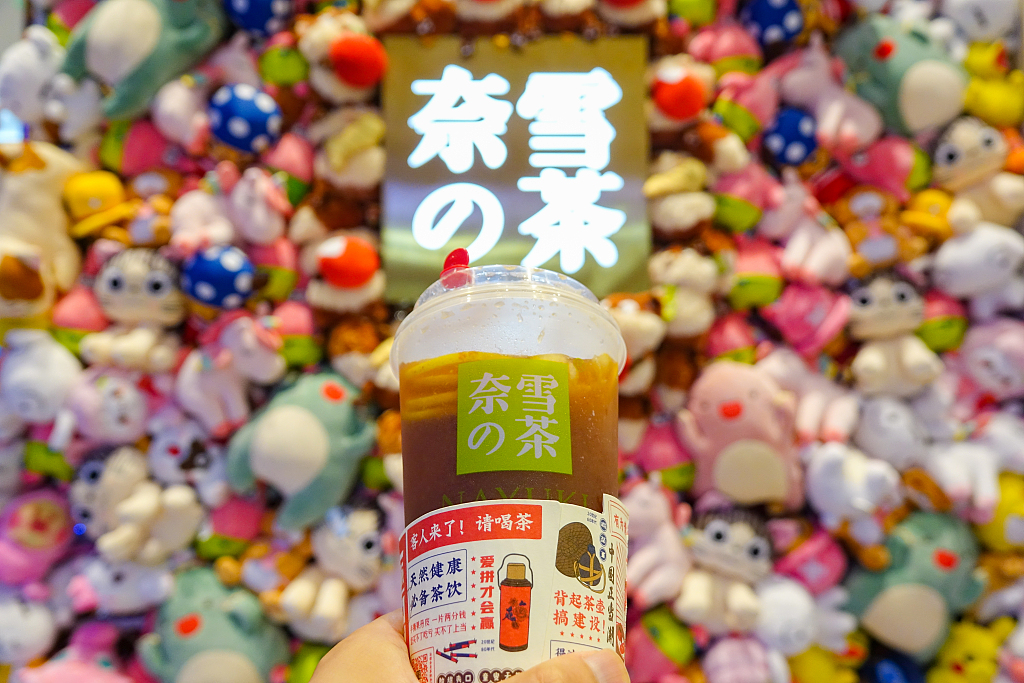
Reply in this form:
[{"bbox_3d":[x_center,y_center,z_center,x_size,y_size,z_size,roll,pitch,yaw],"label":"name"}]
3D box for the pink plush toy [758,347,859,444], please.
[{"bbox_3d":[0.509,0.092,1.440,0.150,0.170,0.180,-21,0,25],"label":"pink plush toy"}]

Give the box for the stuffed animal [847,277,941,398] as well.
[{"bbox_3d":[0.626,-0.004,1.360,0.142,0.197,0.118,-2,-5,2],"label":"stuffed animal"}]

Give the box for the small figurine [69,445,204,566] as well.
[{"bbox_3d":[-0.610,0.263,1.346,0.192,0.155,0.125,14,4,15],"label":"small figurine"}]

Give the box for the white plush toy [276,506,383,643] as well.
[{"bbox_3d":[-0.314,0.398,1.420,0.165,0.220,0.170,18,0,-19],"label":"white plush toy"}]

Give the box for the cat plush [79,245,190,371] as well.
[{"bbox_3d":[-0.641,-0.058,1.400,0.175,0.215,0.170,3,0,-3],"label":"cat plush"}]

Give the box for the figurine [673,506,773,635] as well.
[{"bbox_3d":[0.362,0.394,1.420,0.160,0.215,0.160,12,0,-7],"label":"figurine"}]

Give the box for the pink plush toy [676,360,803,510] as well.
[{"bbox_3d":[0.362,0.150,1.342,0.195,0.240,0.135,-3,-5,6],"label":"pink plush toy"}]

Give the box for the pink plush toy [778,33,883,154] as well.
[{"bbox_3d":[0.534,-0.410,1.382,0.145,0.170,0.090,15,-7,-30],"label":"pink plush toy"}]

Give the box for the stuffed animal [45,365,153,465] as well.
[{"bbox_3d":[-0.675,0.117,1.364,0.155,0.140,0.130,-10,2,6],"label":"stuffed animal"}]

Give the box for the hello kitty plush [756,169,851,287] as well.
[{"bbox_3d":[0.486,-0.184,1.370,0.090,0.175,0.150,4,-8,41],"label":"hello kitty plush"}]

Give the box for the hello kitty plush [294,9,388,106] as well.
[{"bbox_3d":[-0.297,-0.492,1.430,0.155,0.165,0.150,-9,0,-20],"label":"hello kitty plush"}]

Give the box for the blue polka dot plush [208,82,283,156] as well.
[{"bbox_3d":[-0.443,-0.368,1.380,0.112,0.105,0.108,6,12,0],"label":"blue polka dot plush"}]

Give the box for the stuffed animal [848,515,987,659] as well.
[{"bbox_3d":[0.649,0.394,1.339,0.185,0.220,0.130,13,-5,-11],"label":"stuffed animal"}]

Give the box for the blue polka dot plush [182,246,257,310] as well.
[{"bbox_3d":[-0.496,-0.107,1.400,0.125,0.112,0.120,0,0,0],"label":"blue polka dot plush"}]

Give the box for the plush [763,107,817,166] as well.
[{"bbox_3d":[0.486,-0.358,1.440,0.112,0.108,0.110,0,0,0],"label":"plush"}]

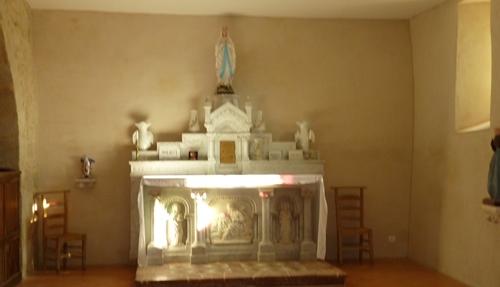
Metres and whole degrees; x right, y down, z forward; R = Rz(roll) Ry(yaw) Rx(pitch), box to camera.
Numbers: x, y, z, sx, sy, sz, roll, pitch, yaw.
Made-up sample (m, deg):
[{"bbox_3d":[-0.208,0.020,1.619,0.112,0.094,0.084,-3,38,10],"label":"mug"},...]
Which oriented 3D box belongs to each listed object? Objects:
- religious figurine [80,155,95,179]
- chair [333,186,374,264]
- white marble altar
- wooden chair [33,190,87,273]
[{"bbox_3d":[-1.966,0.285,8.401,0.175,0.285,0.110,0,0,-7],"label":"religious figurine"},{"bbox_3d":[1.309,1.039,8.786,0.450,0.930,0.440,0,0,-6],"label":"chair"},{"bbox_3d":[-0.240,0.400,8.387,2.380,2.010,0.660,0,0,-7],"label":"white marble altar"},{"bbox_3d":[-2.270,1.045,8.312,0.450,0.920,0.440,0,0,-43],"label":"wooden chair"}]

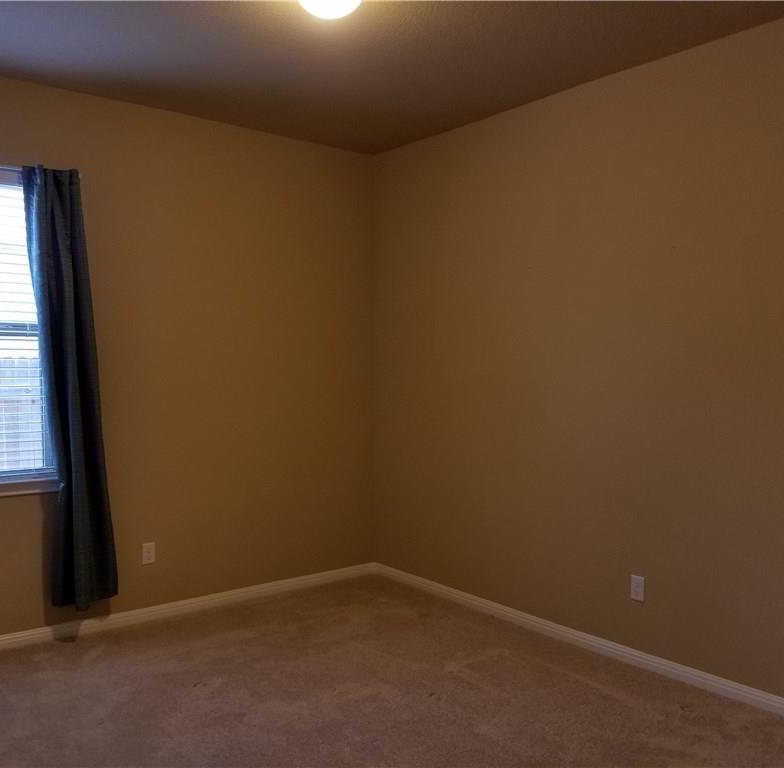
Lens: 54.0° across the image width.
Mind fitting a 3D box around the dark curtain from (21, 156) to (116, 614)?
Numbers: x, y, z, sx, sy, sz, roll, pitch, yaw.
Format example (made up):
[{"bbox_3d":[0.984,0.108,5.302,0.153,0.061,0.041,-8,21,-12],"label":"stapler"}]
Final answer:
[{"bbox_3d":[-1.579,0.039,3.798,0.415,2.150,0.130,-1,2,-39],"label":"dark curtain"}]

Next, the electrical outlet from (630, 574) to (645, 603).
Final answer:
[{"bbox_3d":[1.127,0.939,3.531,0.008,0.114,0.070,-1,2,-39],"label":"electrical outlet"}]

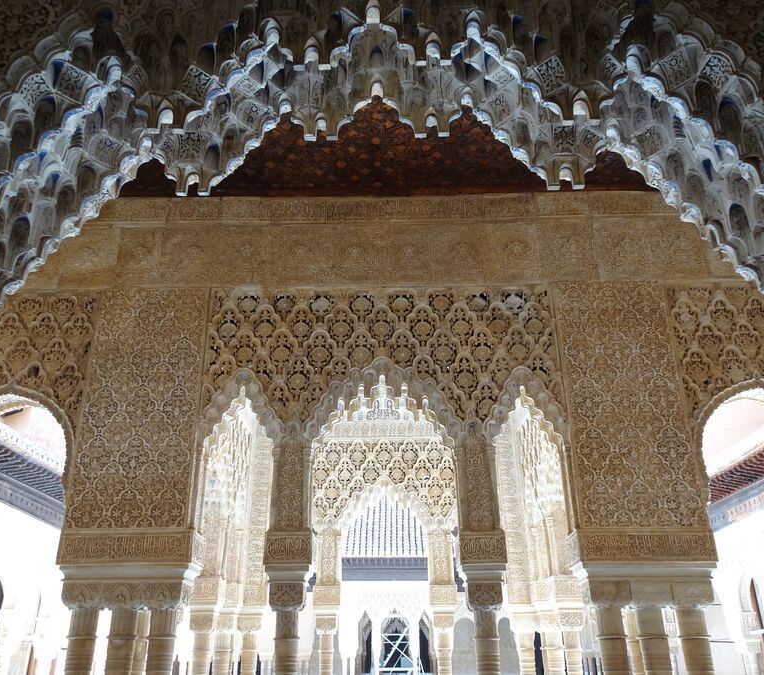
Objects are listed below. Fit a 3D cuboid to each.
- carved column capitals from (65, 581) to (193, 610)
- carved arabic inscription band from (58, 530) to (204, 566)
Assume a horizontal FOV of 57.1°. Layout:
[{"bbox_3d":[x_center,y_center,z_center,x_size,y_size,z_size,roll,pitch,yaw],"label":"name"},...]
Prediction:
[{"bbox_3d":[-2.037,2.086,5.634,0.940,0.225,0.320,-1,-25,1],"label":"carved column capitals"},{"bbox_3d":[-1.950,1.670,5.498,1.020,0.241,0.350,0,-25,1],"label":"carved arabic inscription band"}]

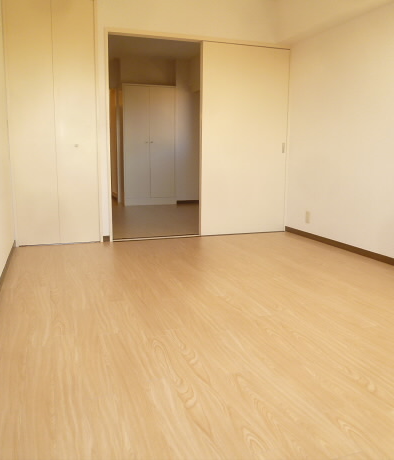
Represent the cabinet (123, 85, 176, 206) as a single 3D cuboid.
[{"bbox_3d":[-0.835,-1.411,7.251,0.891,1.940,0.470,-3,10,-19],"label":"cabinet"}]

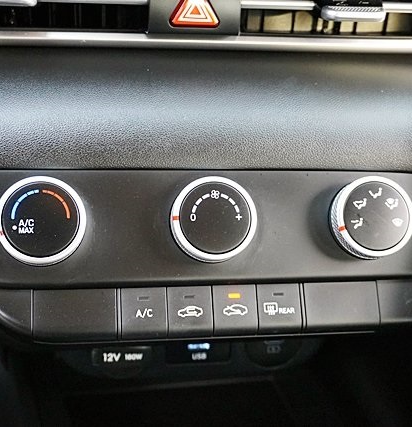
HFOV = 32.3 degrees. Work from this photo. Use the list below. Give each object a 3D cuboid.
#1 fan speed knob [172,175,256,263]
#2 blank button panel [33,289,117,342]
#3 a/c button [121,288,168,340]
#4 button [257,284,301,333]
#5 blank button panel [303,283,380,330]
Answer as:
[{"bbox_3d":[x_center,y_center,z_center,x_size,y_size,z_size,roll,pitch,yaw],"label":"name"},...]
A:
[{"bbox_3d":[0.004,0.004,0.377,0.044,0.044,0.015,0,-10,-9],"label":"fan speed knob"},{"bbox_3d":[-0.065,0.051,0.356,0.041,0.025,0.010,0,-10,-9],"label":"blank button panel"},{"bbox_3d":[-0.032,0.051,0.362,0.023,0.025,0.010,0,-10,-9],"label":"a/c button"},{"bbox_3d":[0.037,0.050,0.373,0.023,0.025,0.010,0,-10,-9],"label":"button"},{"bbox_3d":[0.071,0.050,0.379,0.041,0.025,0.010,0,-10,-9],"label":"blank button panel"}]

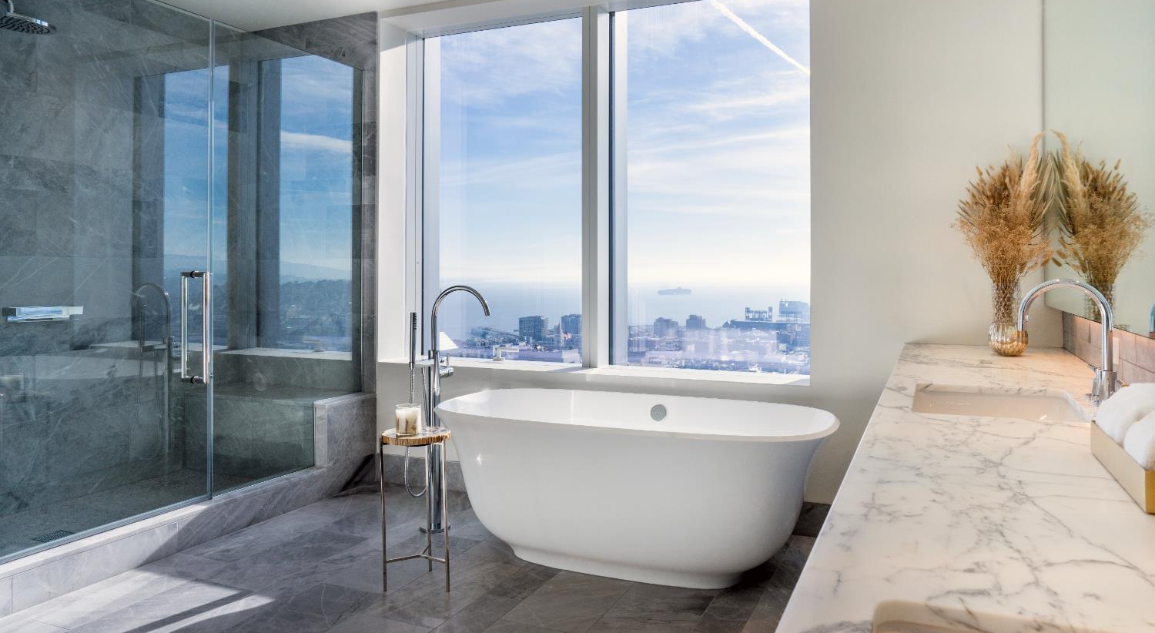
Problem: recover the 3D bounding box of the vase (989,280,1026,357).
[{"bbox_3d":[1.550,0.001,2.763,0.141,0.268,0.141,1,3,25],"label":"vase"}]

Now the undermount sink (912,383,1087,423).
[{"bbox_3d":[0.927,0.275,1.720,0.351,0.155,0.487,1,3,25],"label":"undermount sink"}]

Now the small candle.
[{"bbox_3d":[-0.634,0.385,2.884,0.098,0.110,0.098,0,3,0],"label":"small candle"}]

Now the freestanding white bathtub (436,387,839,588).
[{"bbox_3d":[0.214,0.690,3.173,1.631,0.616,0.899,1,3,25],"label":"freestanding white bathtub"}]

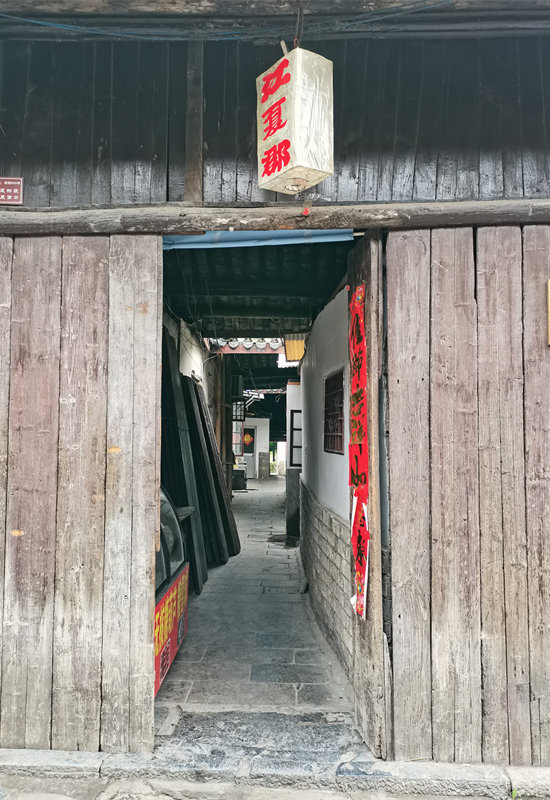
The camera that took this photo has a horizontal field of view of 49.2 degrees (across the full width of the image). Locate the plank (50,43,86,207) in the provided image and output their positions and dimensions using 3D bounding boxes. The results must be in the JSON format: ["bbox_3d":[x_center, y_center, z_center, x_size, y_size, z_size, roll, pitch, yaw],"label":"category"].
[{"bbox_3d":[-1.029,-1.365,2.987,0.155,0.830,0.030,1,-3,3],"label":"plank"}]

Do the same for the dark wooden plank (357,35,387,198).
[{"bbox_3d":[0.470,-1.345,2.905,0.091,0.800,0.030,3,-2,3],"label":"dark wooden plank"}]

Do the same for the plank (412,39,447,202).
[{"bbox_3d":[0.744,-1.338,2.889,0.108,0.798,0.030,4,-2,3],"label":"plank"}]

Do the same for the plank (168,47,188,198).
[{"bbox_3d":[-0.476,-1.361,2.957,0.100,0.803,0.030,0,-3,3],"label":"plank"}]

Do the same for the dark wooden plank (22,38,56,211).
[{"bbox_3d":[-1.157,-1.357,2.966,0.133,0.830,0.030,1,-3,3],"label":"dark wooden plank"}]

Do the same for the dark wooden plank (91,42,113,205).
[{"bbox_3d":[-0.843,-1.355,2.951,0.090,0.815,0.030,0,-3,3],"label":"dark wooden plank"}]

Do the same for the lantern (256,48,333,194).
[{"bbox_3d":[0.077,-1.051,2.308,0.169,0.431,0.247,1,-3,-35],"label":"lantern"}]

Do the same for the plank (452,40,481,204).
[{"bbox_3d":[0.913,-1.343,2.881,0.137,0.789,0.030,0,-3,3],"label":"plank"}]

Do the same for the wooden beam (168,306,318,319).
[{"bbox_3d":[-0.284,-0.751,5.166,1.293,0.115,0.115,0,-3,-3],"label":"wooden beam"}]

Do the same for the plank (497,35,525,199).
[{"bbox_3d":[1.115,-1.332,2.854,0.094,0.775,0.030,-1,-3,3],"label":"plank"}]

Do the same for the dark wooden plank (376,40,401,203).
[{"bbox_3d":[0.546,-1.333,2.882,0.067,0.787,0.030,4,-3,3],"label":"dark wooden plank"}]

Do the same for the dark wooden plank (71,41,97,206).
[{"bbox_3d":[-0.926,-1.355,2.955,0.078,0.831,0.030,1,-3,3],"label":"dark wooden plank"}]

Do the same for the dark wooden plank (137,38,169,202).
[{"bbox_3d":[-0.597,-1.364,2.963,0.151,0.807,0.030,0,-3,3],"label":"dark wooden plank"}]

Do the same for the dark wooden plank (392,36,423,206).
[{"bbox_3d":[0.631,-1.331,2.878,0.102,0.786,0.030,4,-3,3],"label":"dark wooden plank"}]

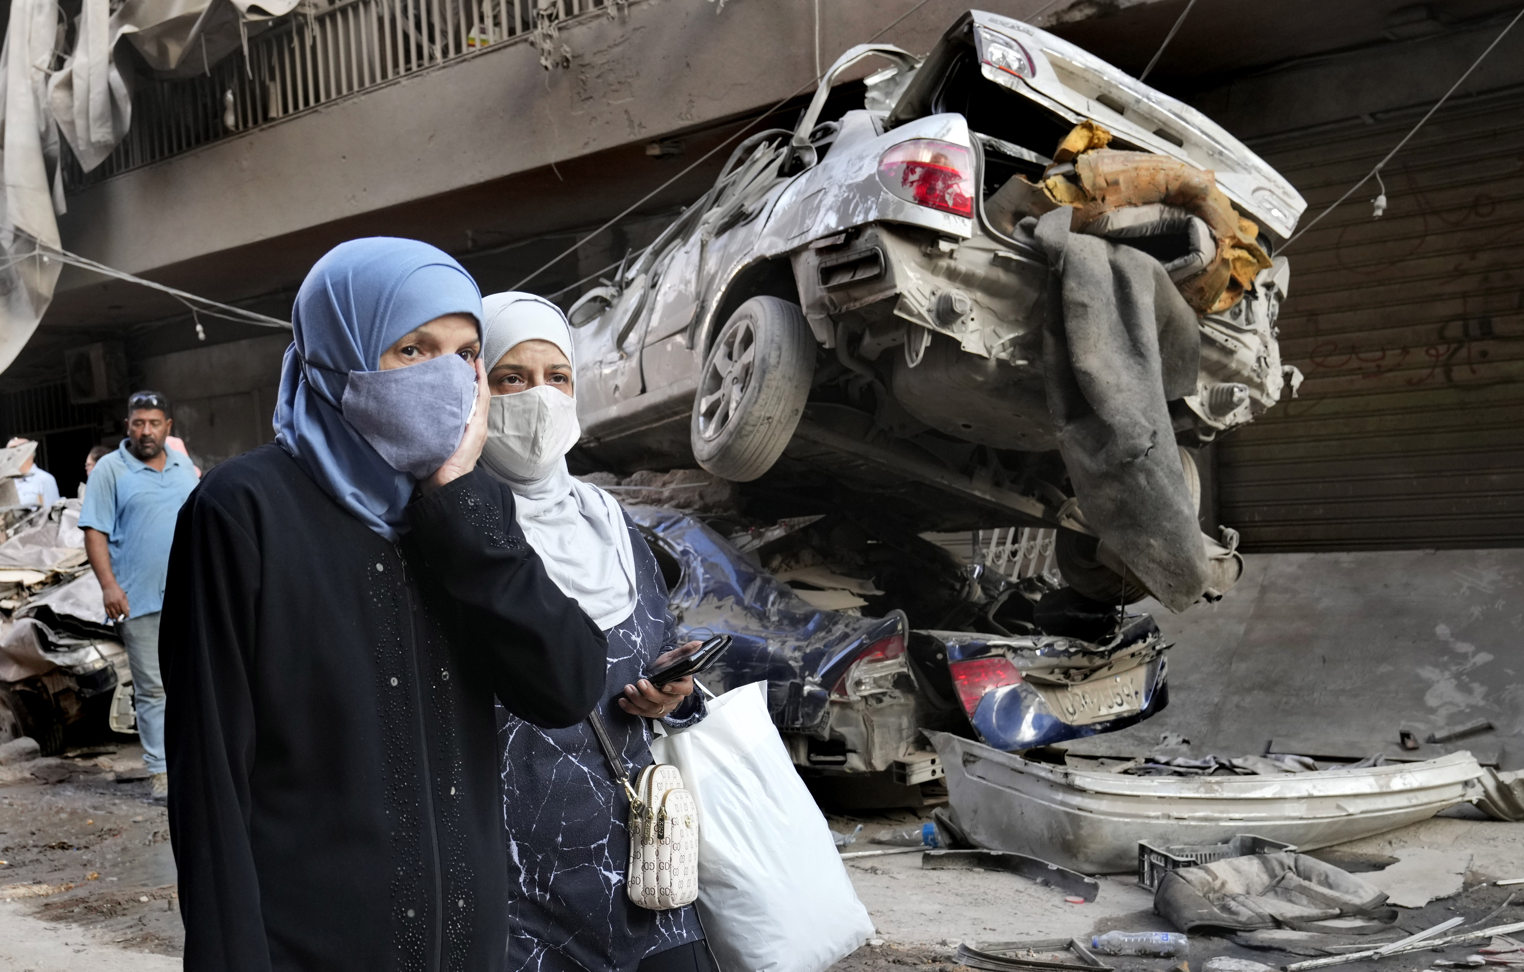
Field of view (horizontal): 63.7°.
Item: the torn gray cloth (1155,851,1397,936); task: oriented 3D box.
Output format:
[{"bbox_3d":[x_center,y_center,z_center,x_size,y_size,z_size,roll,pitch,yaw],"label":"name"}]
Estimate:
[{"bbox_3d":[1.394,1.105,3.330,0.580,0.150,0.380,-4,1,6],"label":"torn gray cloth"}]

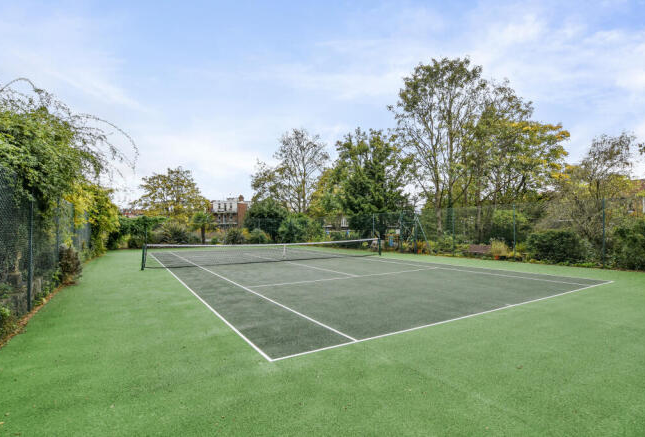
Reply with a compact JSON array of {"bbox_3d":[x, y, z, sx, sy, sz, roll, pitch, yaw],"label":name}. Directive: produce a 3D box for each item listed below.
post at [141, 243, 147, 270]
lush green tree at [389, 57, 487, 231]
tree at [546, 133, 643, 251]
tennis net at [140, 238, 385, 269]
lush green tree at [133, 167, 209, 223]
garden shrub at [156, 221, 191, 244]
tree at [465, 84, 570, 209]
[{"bbox_3d":[-7.506,1.617,12.992,0.110,1.100,0.110,0,-2,0],"label":"post"},{"bbox_3d":[9.560,-5.330,25.500,7.747,15.714,7.300,-1,-2,21],"label":"lush green tree"},{"bbox_3d":[15.041,-1.253,17.300,5.144,6.888,5.000,-2,-3,41],"label":"tree"},{"bbox_3d":[-1.904,1.725,16.418,12.950,1.070,0.120,1,-2,-31],"label":"tennis net"},{"bbox_3d":[-22.450,-2.052,46.000,11.002,11.060,9.800,1,-2,-26],"label":"lush green tree"},{"bbox_3d":[-16.614,1.700,34.500,3.810,2.900,3.000,-1,-2,0],"label":"garden shrub"},{"bbox_3d":[15.520,-4.276,24.500,7.670,12.730,7.200,-1,-2,0],"label":"tree"}]

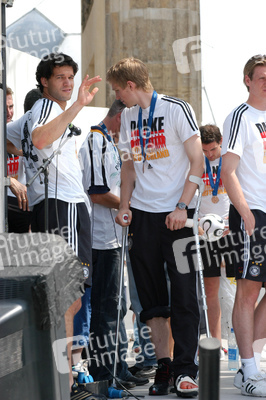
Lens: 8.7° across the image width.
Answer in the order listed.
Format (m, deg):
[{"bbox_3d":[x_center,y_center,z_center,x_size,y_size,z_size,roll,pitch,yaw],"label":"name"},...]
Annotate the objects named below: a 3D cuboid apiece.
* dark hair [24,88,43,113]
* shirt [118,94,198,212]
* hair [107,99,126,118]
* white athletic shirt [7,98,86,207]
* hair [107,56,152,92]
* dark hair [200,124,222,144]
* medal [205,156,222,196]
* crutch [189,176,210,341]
[{"bbox_3d":[-0.592,-0.604,10.800,0.170,0.190,0.200,0,-2,14],"label":"dark hair"},{"bbox_3d":[0.150,-0.263,9.850,0.480,0.660,0.290,-1,-3,25],"label":"shirt"},{"bbox_3d":[-0.082,-0.559,10.600,0.200,0.170,0.165,23,-9,-16],"label":"hair"},{"bbox_3d":[-0.474,-0.249,9.550,0.320,0.610,0.500,1,-3,-21],"label":"white athletic shirt"},{"bbox_3d":[-0.021,-0.695,9.850,0.235,0.210,0.185,-18,3,-14],"label":"hair"},{"bbox_3d":[0.588,-0.483,13.050,0.175,0.170,0.200,0,16,14],"label":"dark hair"},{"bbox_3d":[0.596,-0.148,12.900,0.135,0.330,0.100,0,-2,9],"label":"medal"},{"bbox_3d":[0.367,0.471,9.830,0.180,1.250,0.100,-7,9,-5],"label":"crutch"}]

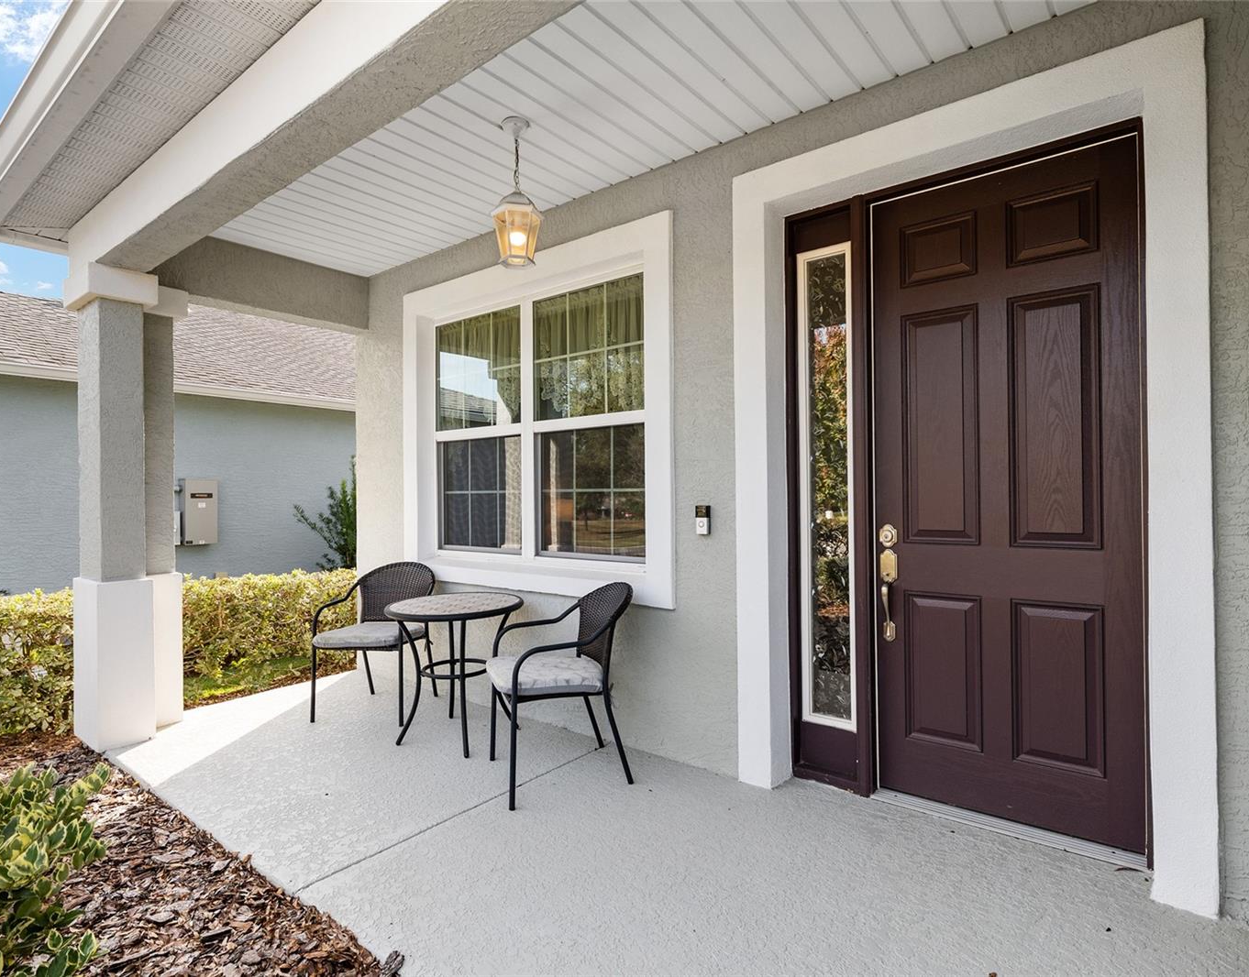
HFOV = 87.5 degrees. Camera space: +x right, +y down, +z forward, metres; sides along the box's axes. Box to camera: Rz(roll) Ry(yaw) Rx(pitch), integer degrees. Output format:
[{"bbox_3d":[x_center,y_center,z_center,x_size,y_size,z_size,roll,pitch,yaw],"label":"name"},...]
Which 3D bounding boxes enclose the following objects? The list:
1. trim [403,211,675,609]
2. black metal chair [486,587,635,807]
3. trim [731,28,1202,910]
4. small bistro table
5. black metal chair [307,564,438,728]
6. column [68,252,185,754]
[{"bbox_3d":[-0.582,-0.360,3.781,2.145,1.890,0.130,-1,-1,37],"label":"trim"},{"bbox_3d":[-0.275,0.872,2.973,0.610,0.845,0.570,0,-1,-21],"label":"black metal chair"},{"bbox_3d":[1.177,-0.054,2.485,1.567,2.663,0.200,-1,-1,37],"label":"trim"},{"bbox_3d":[-0.878,0.953,3.429,0.705,0.705,0.705,0,-1,0],"label":"small bistro table"},{"bbox_3d":[-1.443,0.892,3.909,0.570,0.845,0.610,-1,-1,10],"label":"black metal chair"},{"bbox_3d":[-2.715,0.092,3.602,0.465,2.460,0.485,-1,-1,37],"label":"column"}]

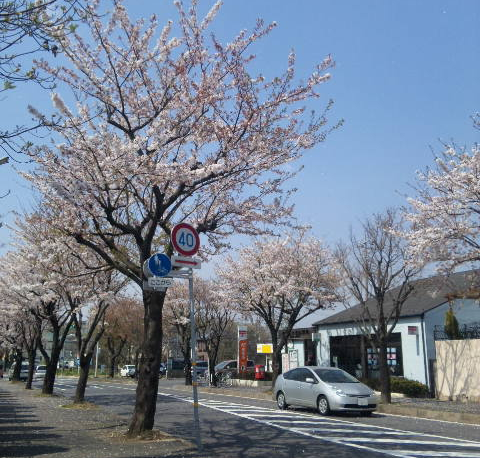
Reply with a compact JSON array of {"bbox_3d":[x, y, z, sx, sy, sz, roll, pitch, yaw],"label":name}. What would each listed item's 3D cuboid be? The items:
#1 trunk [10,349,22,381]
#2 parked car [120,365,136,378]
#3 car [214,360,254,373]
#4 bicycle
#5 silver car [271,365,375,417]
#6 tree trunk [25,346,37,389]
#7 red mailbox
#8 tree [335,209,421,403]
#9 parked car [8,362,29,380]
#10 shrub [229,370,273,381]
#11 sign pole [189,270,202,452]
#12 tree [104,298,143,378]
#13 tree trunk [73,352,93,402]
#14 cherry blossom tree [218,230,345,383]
[{"bbox_3d":[-19.990,12.265,47.944,0.850,2.800,0.800,7,-16,-24],"label":"trunk"},{"bbox_3d":[-13.803,17.725,66.678,1.600,1.560,3.800,8,-16,-28],"label":"parked car"},{"bbox_3d":[-0.568,11.531,43.502,1.730,1.700,4.500,-12,-19,40],"label":"car"},{"bbox_3d":[-1.002,9.753,34.663,0.550,1.040,1.650,7,-16,-24],"label":"bicycle"},{"bbox_3d":[2.817,5.491,18.312,1.725,1.490,4.445,7,-16,-24],"label":"silver car"},{"bbox_3d":[-11.977,7.914,30.701,0.400,2.426,0.400,6,-15,-24],"label":"tree trunk"},{"bbox_3d":[1.264,9.515,34.728,0.520,1.340,0.480,6,-15,-24],"label":"red mailbox"},{"bbox_3d":[5.422,2.853,21.067,3.400,7.617,3.300,0,-14,0],"label":"tree"},{"bbox_3d":[-21.114,13.593,51.232,1.680,1.760,4.300,7,-16,-27],"label":"parked car"},{"bbox_3d":[0.690,9.987,36.484,1.100,0.680,4.300,6,-15,-24],"label":"shrub"},{"bbox_3d":[-0.783,2.110,9.358,0.080,3.291,0.080,-4,-14,-1],"label":"sign pole"},{"bbox_3d":[-12.638,11.732,58.231,5.300,8.577,5.300,0,-14,0],"label":"tree"},{"bbox_3d":[-6.392,6.005,21.787,0.580,2.000,0.520,7,-16,-24],"label":"tree trunk"},{"bbox_3d":[2.289,4.438,29.524,6.600,8.800,6.500,0,-14,0],"label":"cherry blossom tree"}]

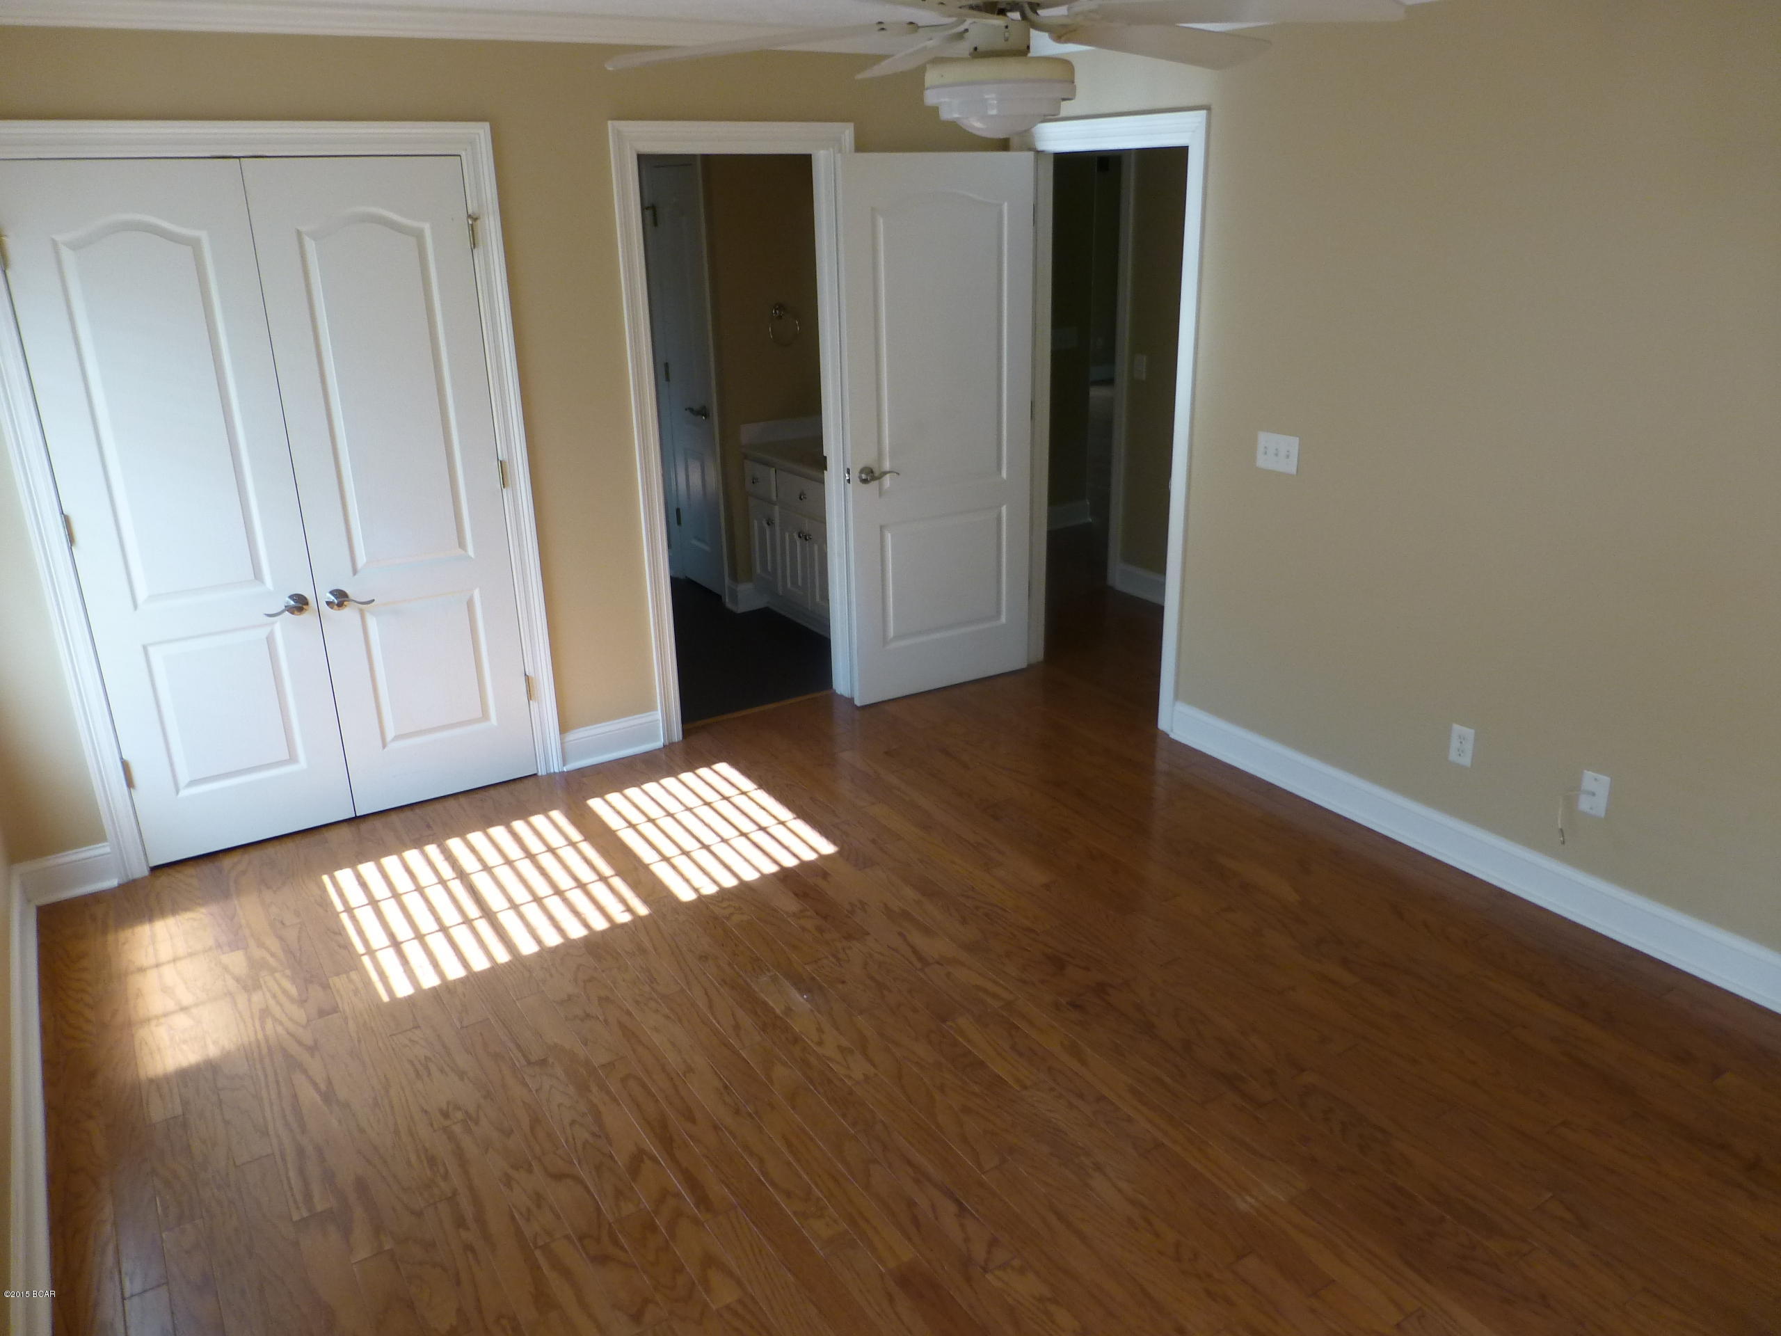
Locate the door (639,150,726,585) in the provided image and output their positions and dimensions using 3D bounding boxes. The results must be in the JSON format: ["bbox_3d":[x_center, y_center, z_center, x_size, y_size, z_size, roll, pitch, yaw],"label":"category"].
[{"bbox_3d":[-0.980,-1.386,6.151,0.045,2.035,0.460,-14,24,-31],"label":"door"}]

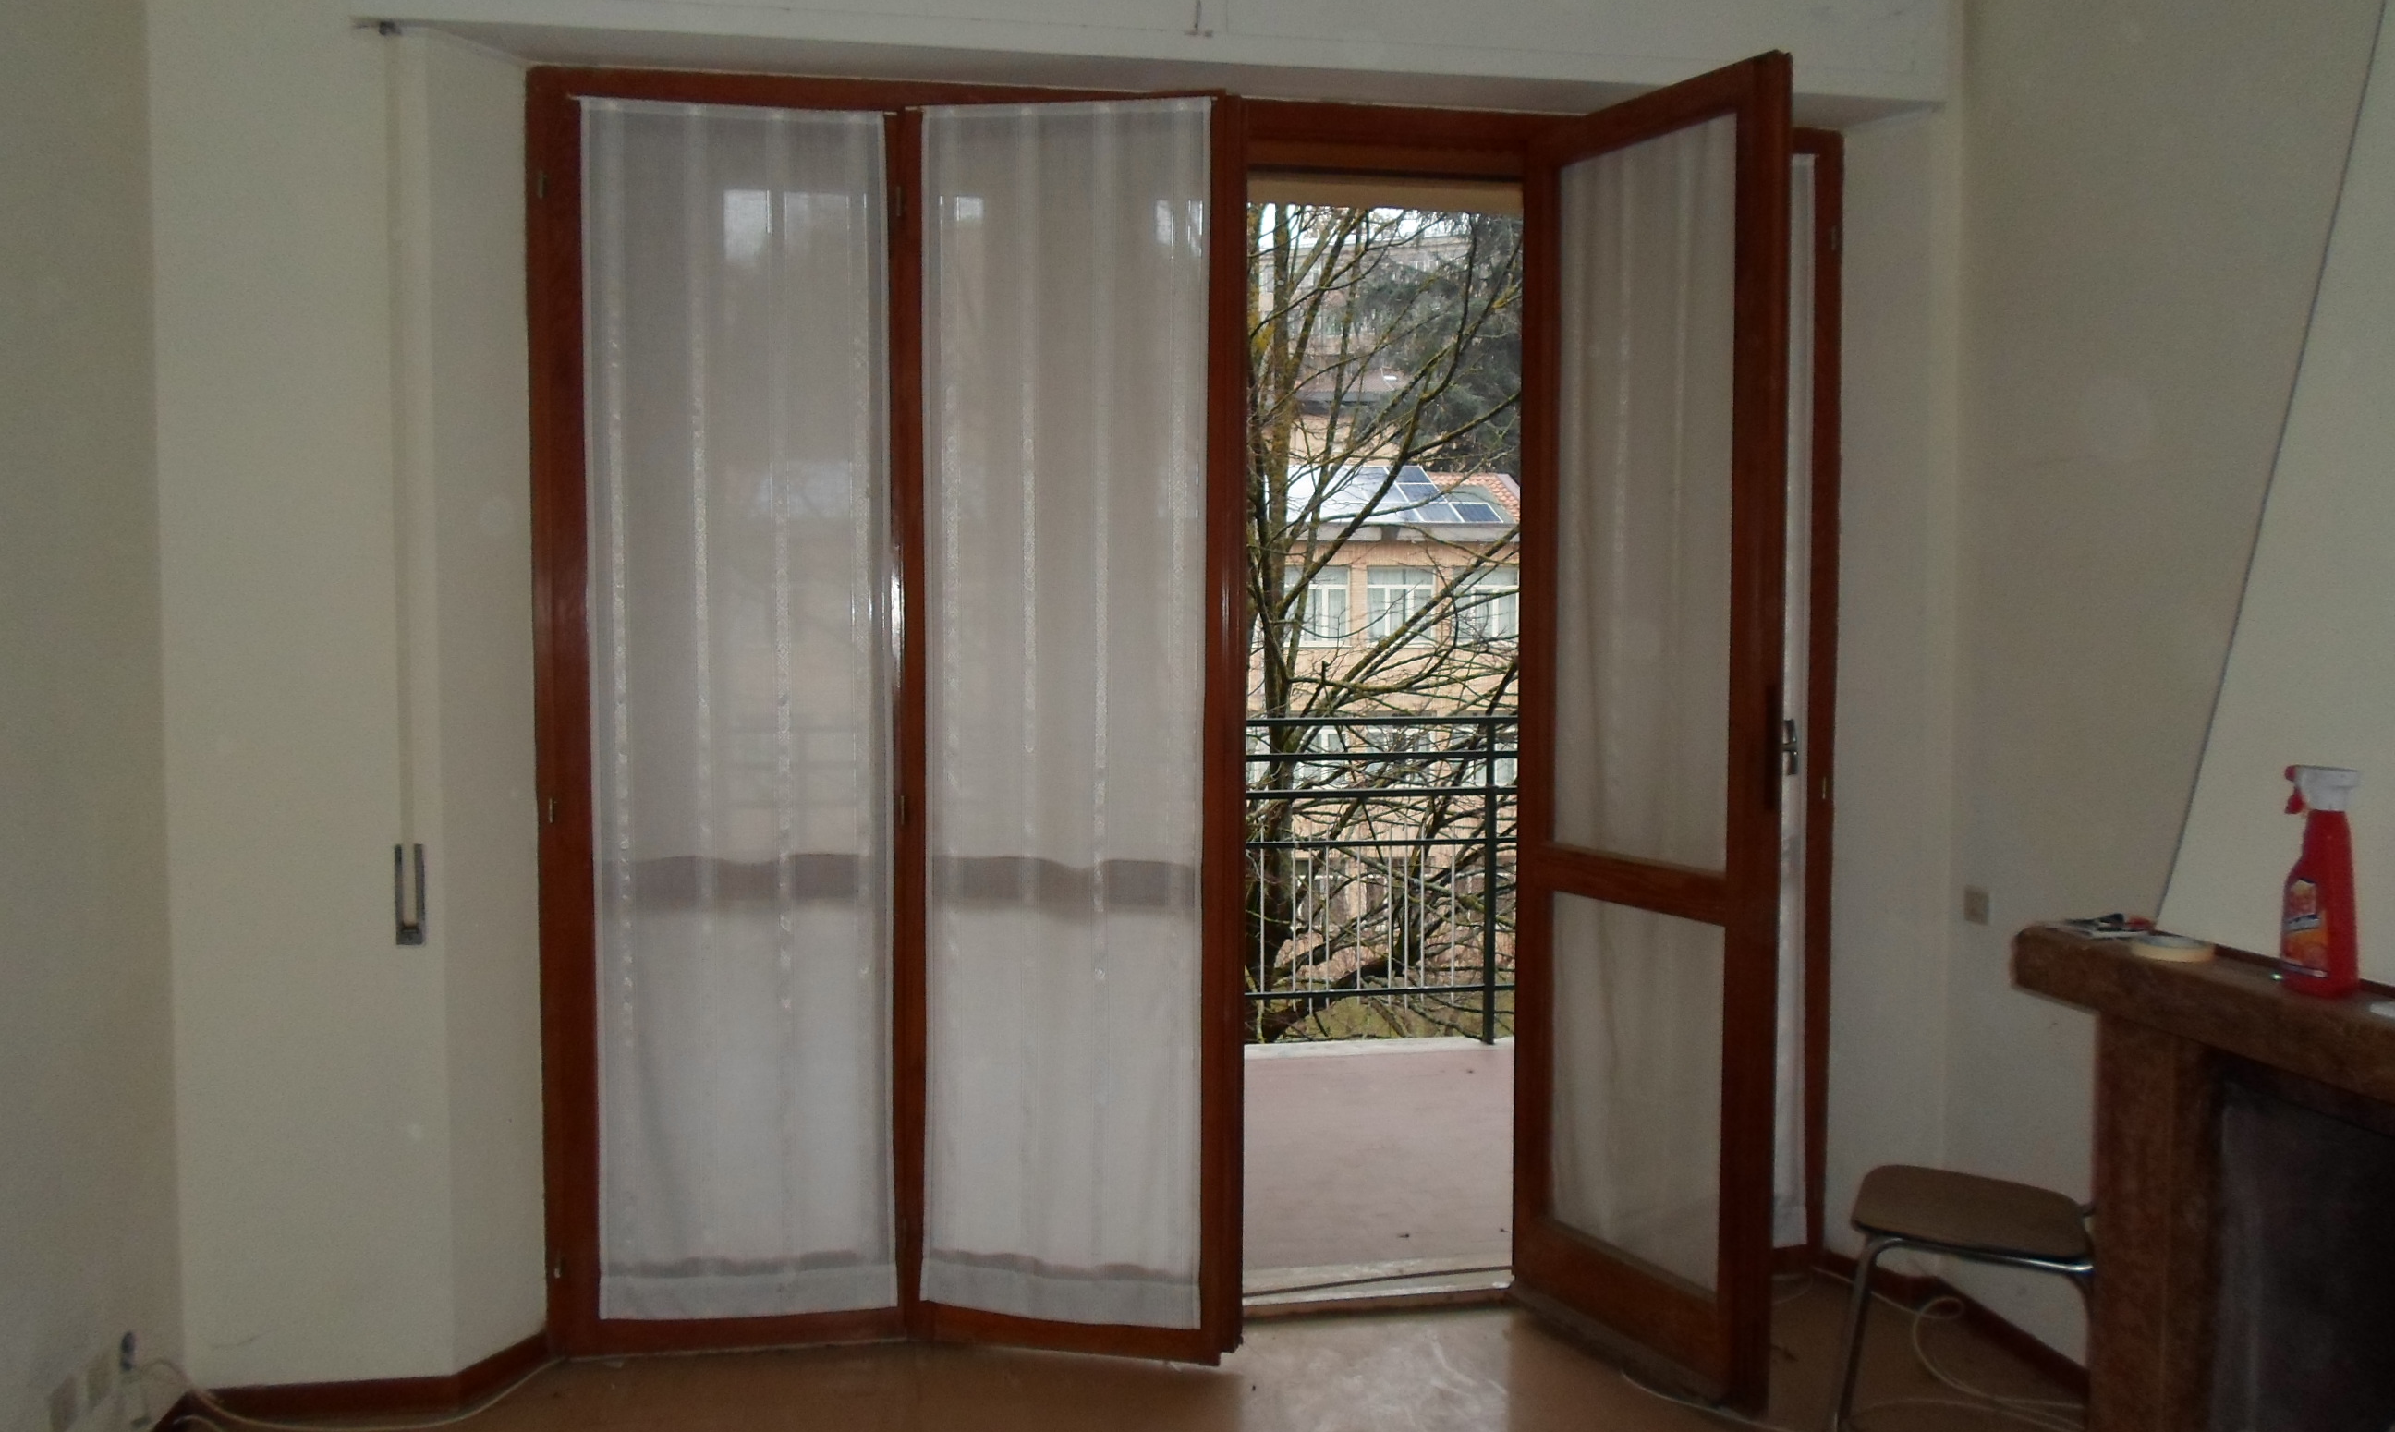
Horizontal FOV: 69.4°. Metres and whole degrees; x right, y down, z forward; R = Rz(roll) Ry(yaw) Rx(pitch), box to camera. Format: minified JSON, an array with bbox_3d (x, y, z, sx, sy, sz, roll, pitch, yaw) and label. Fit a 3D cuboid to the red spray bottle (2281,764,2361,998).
[{"bbox_3d":[1.299,0.189,2.000,0.057,0.265,0.090,-1,3,-27],"label":"red spray bottle"}]

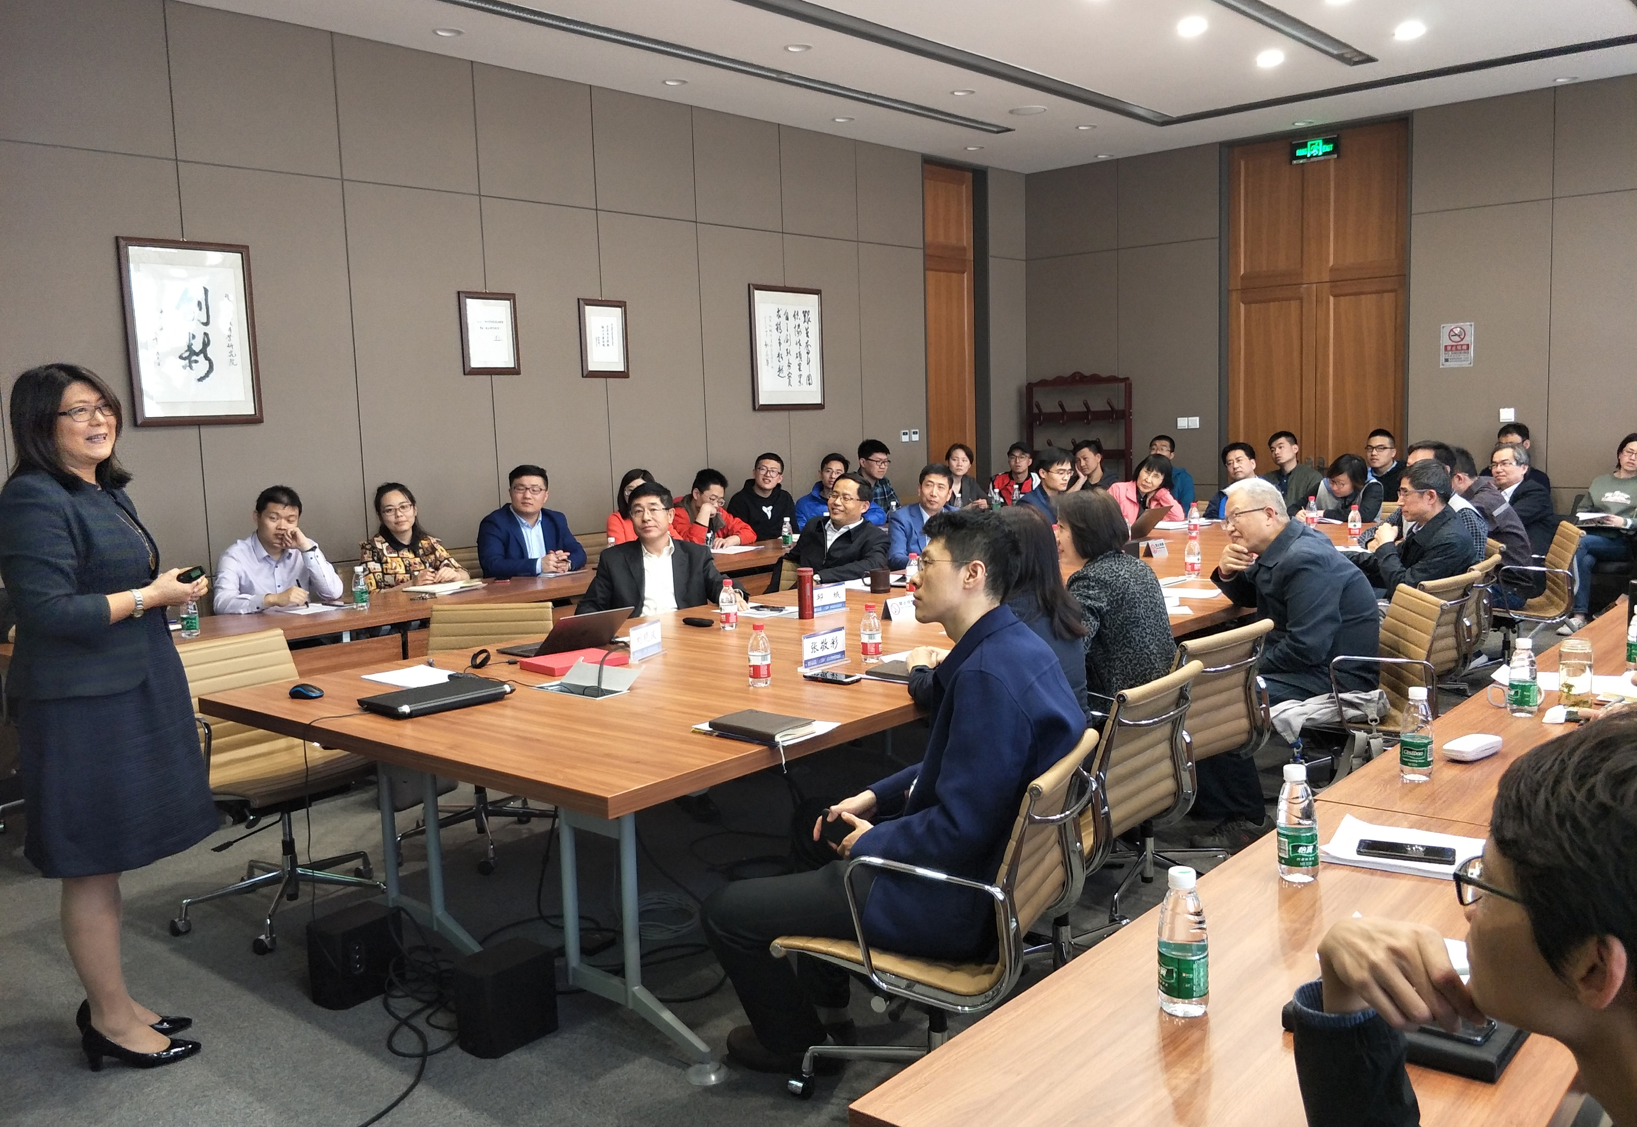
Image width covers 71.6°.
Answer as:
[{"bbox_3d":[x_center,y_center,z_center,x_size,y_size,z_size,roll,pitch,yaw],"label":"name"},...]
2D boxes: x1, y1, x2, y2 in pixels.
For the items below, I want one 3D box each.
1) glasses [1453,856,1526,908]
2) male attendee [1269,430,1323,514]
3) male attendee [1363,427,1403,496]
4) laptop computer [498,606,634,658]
[{"bbox_3d":[0.619,0.263,0.923,0.140,0.045,0.145,-8,11,-41],"label":"glasses"},{"bbox_3d":[3.232,-0.283,7.948,0.780,1.270,0.520,-8,9,-42],"label":"male attendee"},{"bbox_3d":[3.761,-0.252,7.539,0.780,1.280,0.520,-8,9,-42],"label":"male attendee"},{"bbox_3d":[-0.859,0.213,3.850,0.355,0.158,0.310,4,9,39],"label":"laptop computer"}]

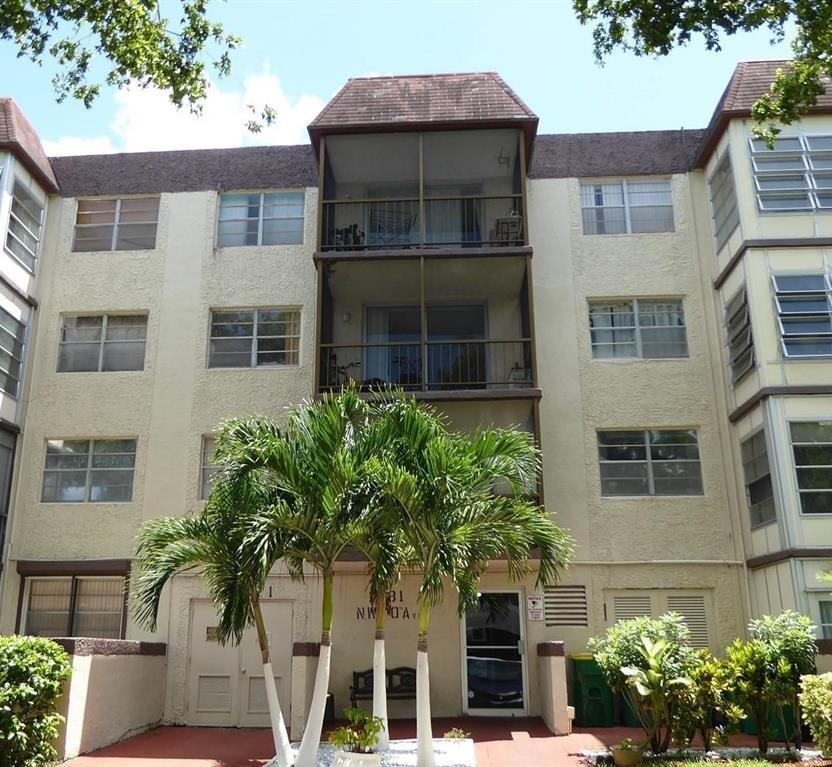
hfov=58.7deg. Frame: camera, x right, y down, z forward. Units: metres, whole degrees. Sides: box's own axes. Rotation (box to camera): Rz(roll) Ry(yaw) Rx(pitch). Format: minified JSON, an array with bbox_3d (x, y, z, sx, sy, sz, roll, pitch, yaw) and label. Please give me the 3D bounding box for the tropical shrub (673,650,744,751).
[{"bbox_3d":[3.743,4.041,9.467,0.905,1.170,0.850,-1,-18,3],"label":"tropical shrub"}]

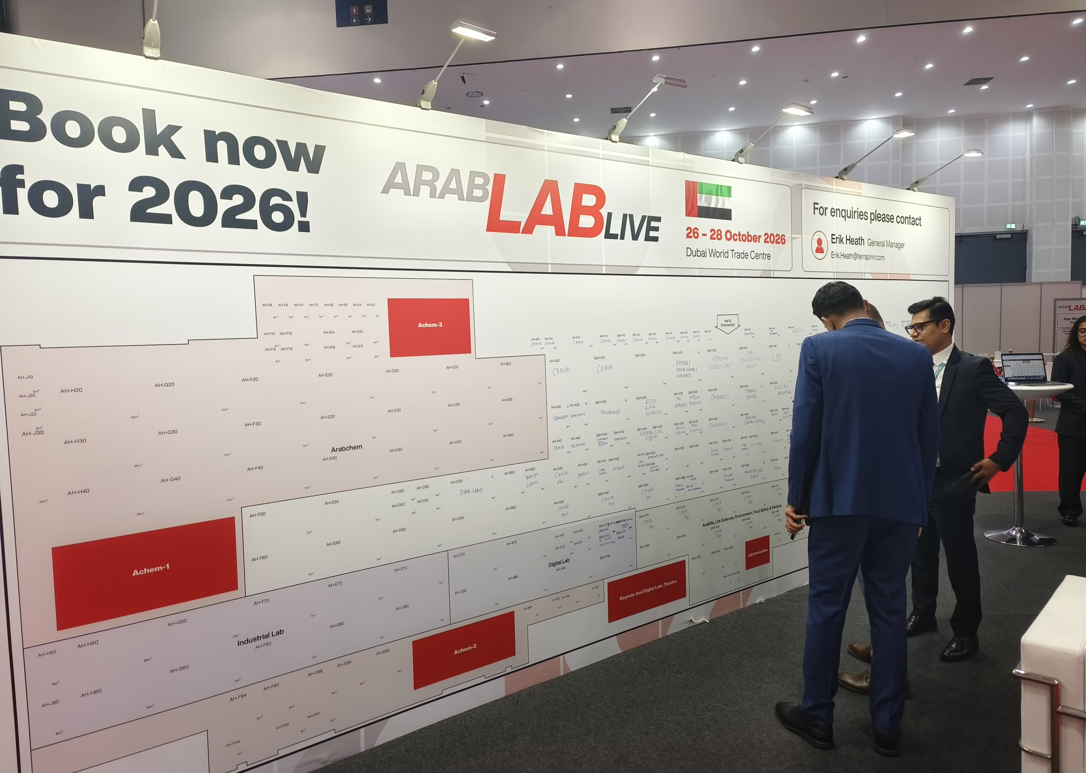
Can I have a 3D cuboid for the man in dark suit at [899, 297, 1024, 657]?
[{"bbox_3d":[1.947,0.421,3.448,0.460,1.710,0.550,-4,5,-27],"label":"man in dark suit"}]

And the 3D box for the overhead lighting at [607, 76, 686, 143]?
[{"bbox_3d":[0.432,-1.241,3.255,0.155,0.190,0.455,-5,5,-35],"label":"overhead lighting"}]

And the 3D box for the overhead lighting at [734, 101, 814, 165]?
[{"bbox_3d":[1.175,-1.307,3.779,0.155,0.205,0.465,-5,5,-35],"label":"overhead lighting"}]

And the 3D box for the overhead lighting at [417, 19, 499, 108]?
[{"bbox_3d":[-0.357,-1.172,2.683,0.150,0.185,0.470,-5,5,-35],"label":"overhead lighting"}]

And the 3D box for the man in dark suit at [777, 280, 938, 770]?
[{"bbox_3d":[1.204,0.480,2.767,0.570,1.740,0.420,-1,4,16],"label":"man in dark suit"}]

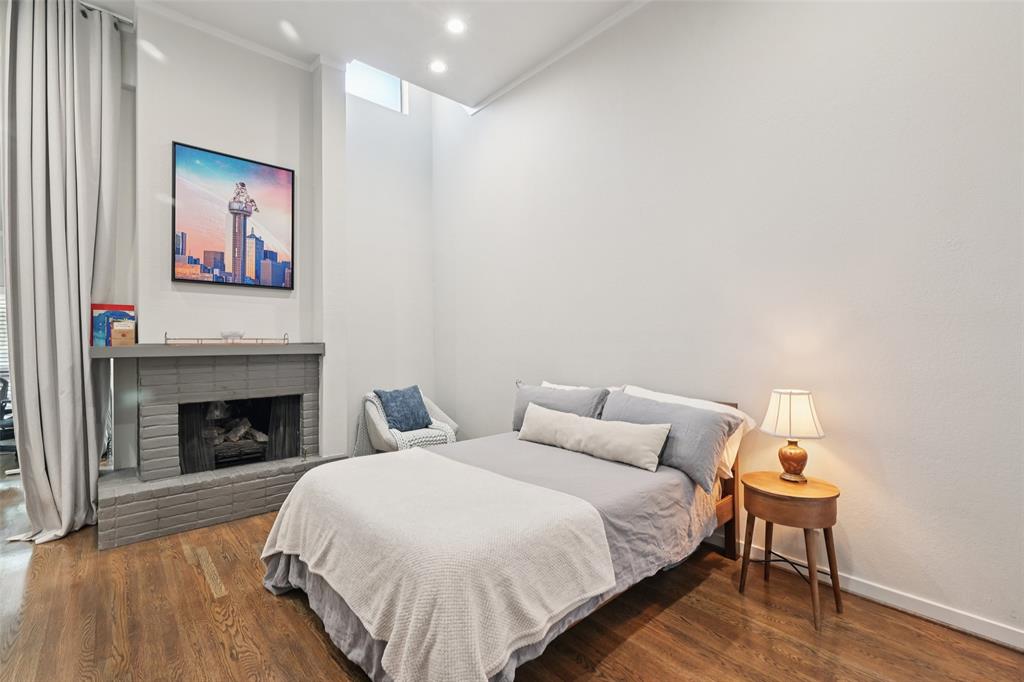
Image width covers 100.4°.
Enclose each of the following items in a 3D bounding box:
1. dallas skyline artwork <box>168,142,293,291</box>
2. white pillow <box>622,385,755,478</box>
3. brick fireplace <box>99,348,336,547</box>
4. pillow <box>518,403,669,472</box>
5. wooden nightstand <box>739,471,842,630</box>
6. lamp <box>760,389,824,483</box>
[{"bbox_3d":[-2.155,-0.939,3.358,0.799,1.006,0.040,0,0,-41],"label":"dallas skyline artwork"},{"bbox_3d":[0.997,0.535,2.547,0.190,0.470,0.800,28,-18,-38],"label":"white pillow"},{"bbox_3d":[-2.074,0.643,3.218,1.549,1.251,0.457,0,0,-41],"label":"brick fireplace"},{"bbox_3d":[0.488,0.576,2.738,0.140,0.330,1.060,26,-17,-39],"label":"pillow"},{"bbox_3d":[1.340,0.974,2.054,0.360,0.572,0.400,0,0,-35],"label":"wooden nightstand"},{"bbox_3d":[1.410,0.468,2.141,0.272,0.439,0.272,0,0,-41],"label":"lamp"}]

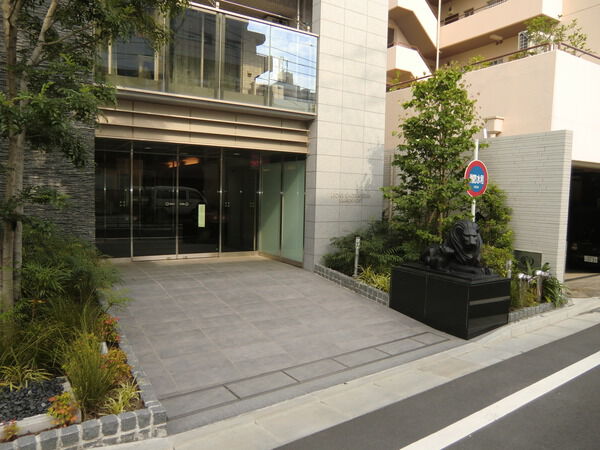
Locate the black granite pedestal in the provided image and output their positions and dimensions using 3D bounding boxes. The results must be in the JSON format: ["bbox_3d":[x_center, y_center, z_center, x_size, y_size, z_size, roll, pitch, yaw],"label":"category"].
[{"bbox_3d":[1.958,0.943,5.549,0.737,0.677,1.333,-1,5,-29],"label":"black granite pedestal"}]

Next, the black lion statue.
[{"bbox_3d":[2.000,0.280,5.492,0.424,0.646,0.929,-1,5,-29],"label":"black lion statue"}]

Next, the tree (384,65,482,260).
[{"bbox_3d":[2.164,-0.774,6.638,1.434,3.485,1.434,-1,5,-29],"label":"tree"}]

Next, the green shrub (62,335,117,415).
[{"bbox_3d":[-1.465,0.999,2.861,0.353,0.531,0.353,-1,5,-29],"label":"green shrub"}]

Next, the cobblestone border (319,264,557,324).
[{"bbox_3d":[2.017,1.001,6.767,2.020,0.283,3.434,-1,5,-29],"label":"cobblestone border"}]

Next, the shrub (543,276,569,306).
[{"bbox_3d":[3.629,0.945,5.909,0.364,0.414,0.364,-1,5,-29],"label":"shrub"}]

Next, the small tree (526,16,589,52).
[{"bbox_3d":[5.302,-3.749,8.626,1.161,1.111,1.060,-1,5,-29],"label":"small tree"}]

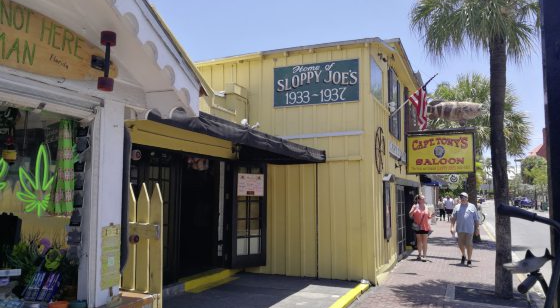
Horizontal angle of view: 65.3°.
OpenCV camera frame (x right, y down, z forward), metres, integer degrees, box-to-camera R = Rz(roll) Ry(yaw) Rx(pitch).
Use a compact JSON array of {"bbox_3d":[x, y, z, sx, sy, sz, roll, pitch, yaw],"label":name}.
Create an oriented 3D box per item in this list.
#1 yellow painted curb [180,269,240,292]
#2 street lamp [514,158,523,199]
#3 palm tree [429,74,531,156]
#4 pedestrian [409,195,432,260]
[{"bbox_3d":[-1.253,2.263,7.995,0.250,0.130,1.850,-2,-6,22],"label":"yellow painted curb"},{"bbox_3d":[29.970,3.654,54.710,1.000,6.200,0.600,-2,-6,22],"label":"street lamp"},{"bbox_3d":[7.463,0.090,16.110,3.620,6.110,3.500,-2,-6,22],"label":"palm tree"},{"bbox_3d":[3.558,1.855,11.102,0.580,1.659,0.420,-2,-6,22],"label":"pedestrian"}]

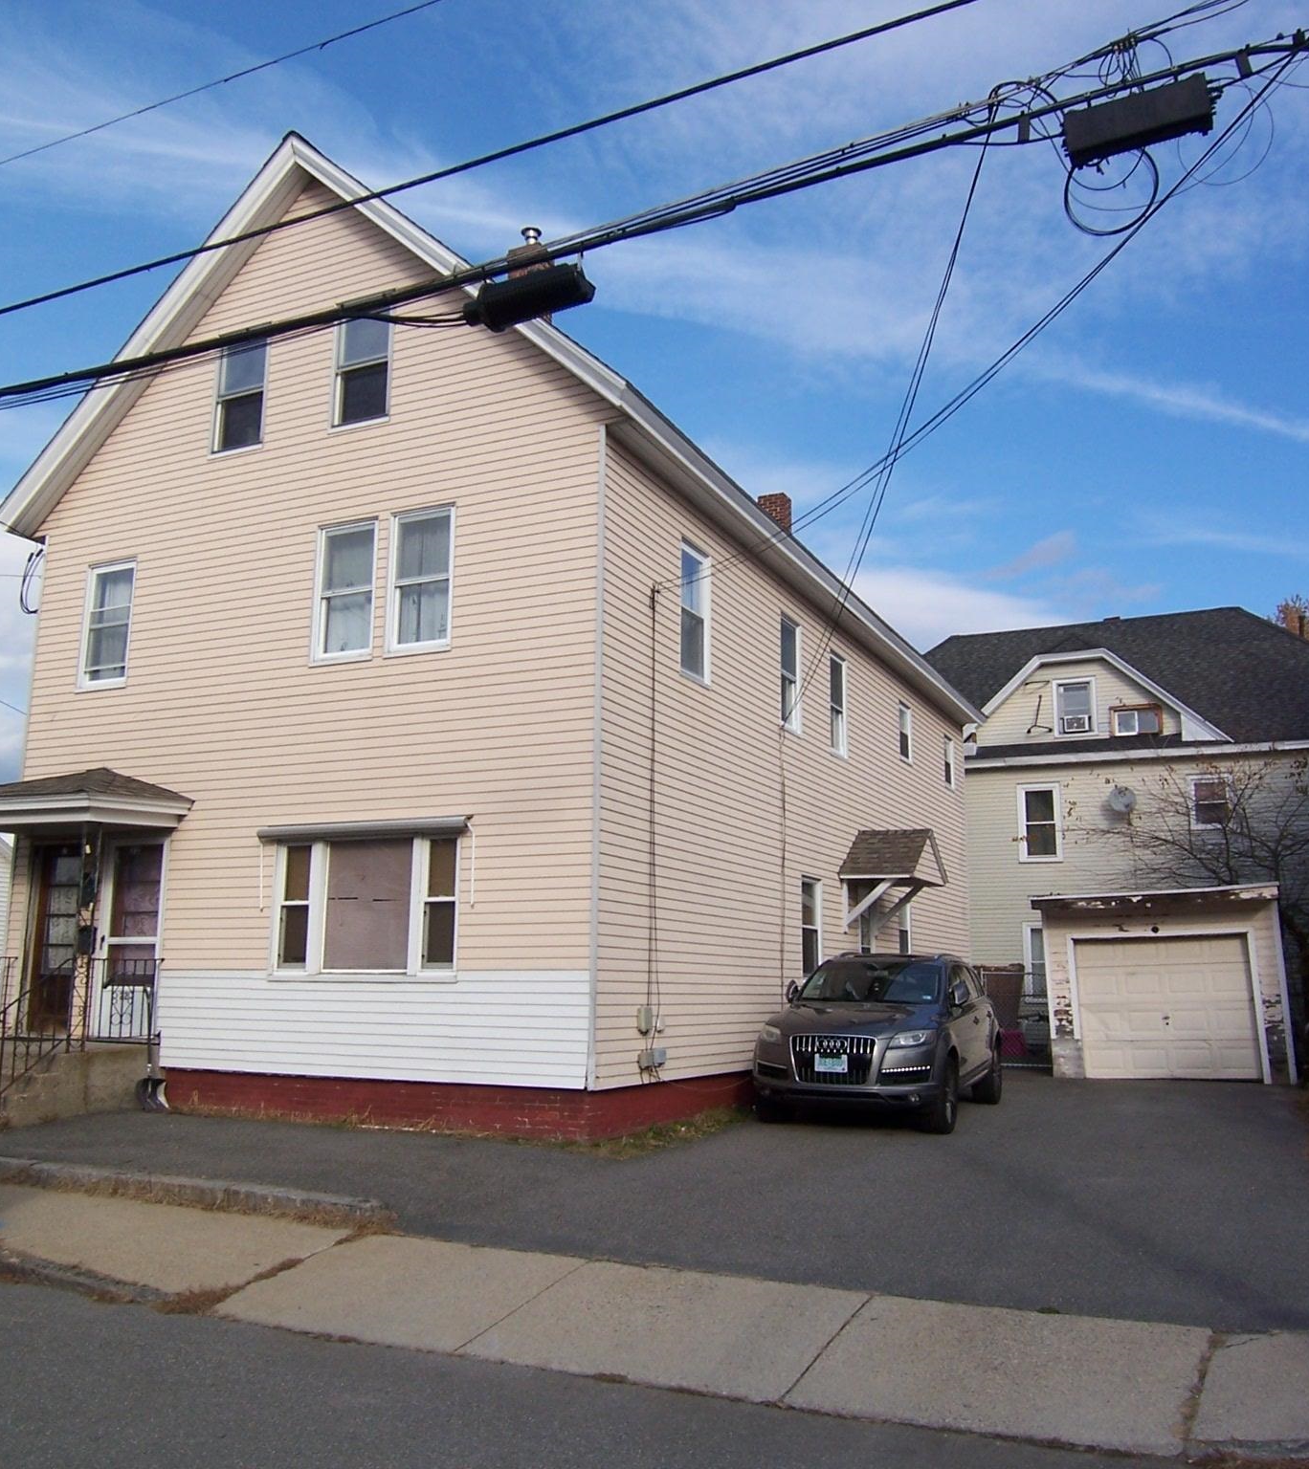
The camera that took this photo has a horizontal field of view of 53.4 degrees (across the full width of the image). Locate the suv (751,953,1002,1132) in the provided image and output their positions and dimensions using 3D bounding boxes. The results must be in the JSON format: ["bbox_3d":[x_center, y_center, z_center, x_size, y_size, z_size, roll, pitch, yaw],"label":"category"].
[{"bbox_3d":[2.505,3.202,14.082,1.985,1.720,5.050,-4,-12,21],"label":"suv"}]

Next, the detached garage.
[{"bbox_3d":[8.401,4.103,21.192,3.420,2.750,5.600,-5,-12,25],"label":"detached garage"}]

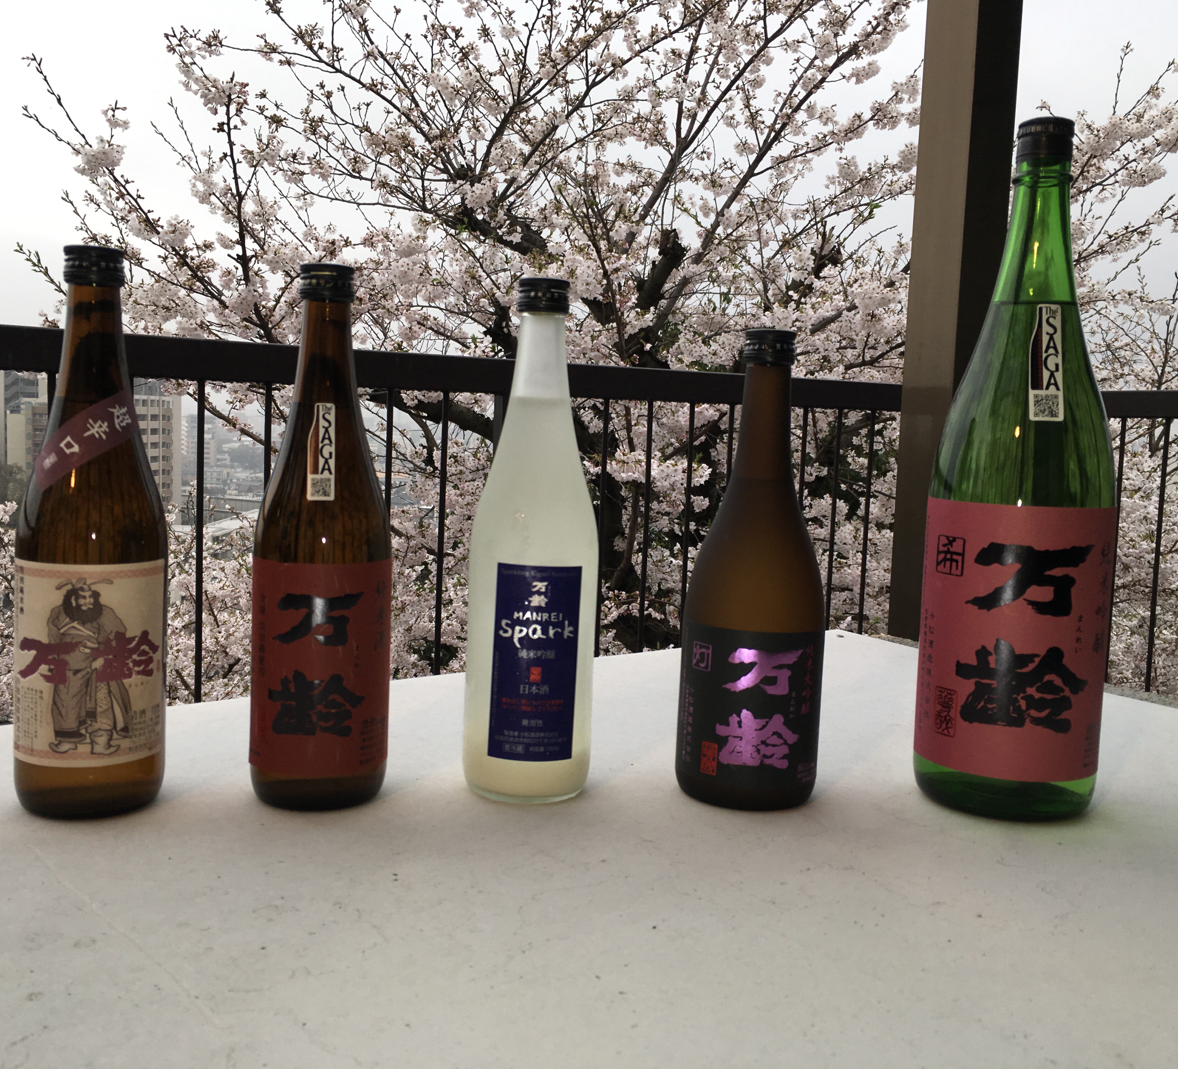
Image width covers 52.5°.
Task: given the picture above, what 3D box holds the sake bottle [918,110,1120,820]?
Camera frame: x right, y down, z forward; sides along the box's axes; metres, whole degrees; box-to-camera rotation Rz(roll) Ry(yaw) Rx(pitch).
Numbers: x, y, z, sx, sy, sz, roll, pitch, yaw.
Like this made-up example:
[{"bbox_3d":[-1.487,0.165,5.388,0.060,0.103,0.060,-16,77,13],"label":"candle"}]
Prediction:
[{"bbox_3d":[0.260,-0.039,0.715,0.106,0.404,0.106,3,5,14],"label":"sake bottle"}]

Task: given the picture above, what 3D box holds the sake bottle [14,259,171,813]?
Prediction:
[{"bbox_3d":[-0.268,-0.002,0.647,0.077,0.300,0.077,1,5,-20],"label":"sake bottle"}]

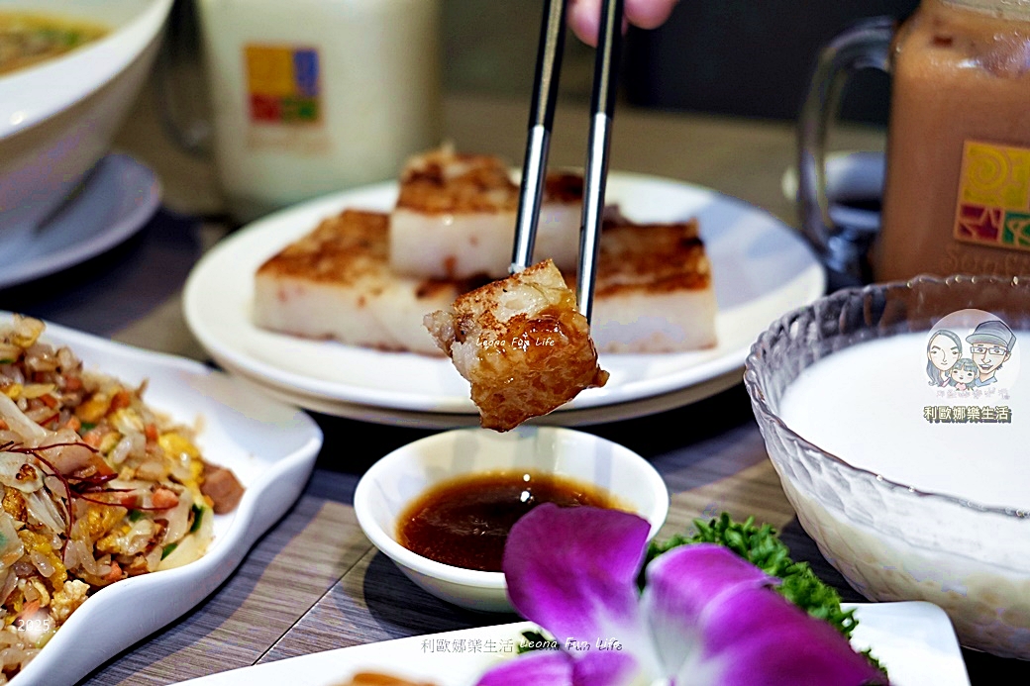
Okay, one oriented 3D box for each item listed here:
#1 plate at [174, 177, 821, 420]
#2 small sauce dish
[{"bbox_3d":[-0.003,-0.014,0.538,0.199,0.021,0.199,-1,24,1],"label":"plate"},{"bbox_3d":[-0.001,0.055,0.473,0.087,0.026,0.087,0,25,0],"label":"small sauce dish"}]

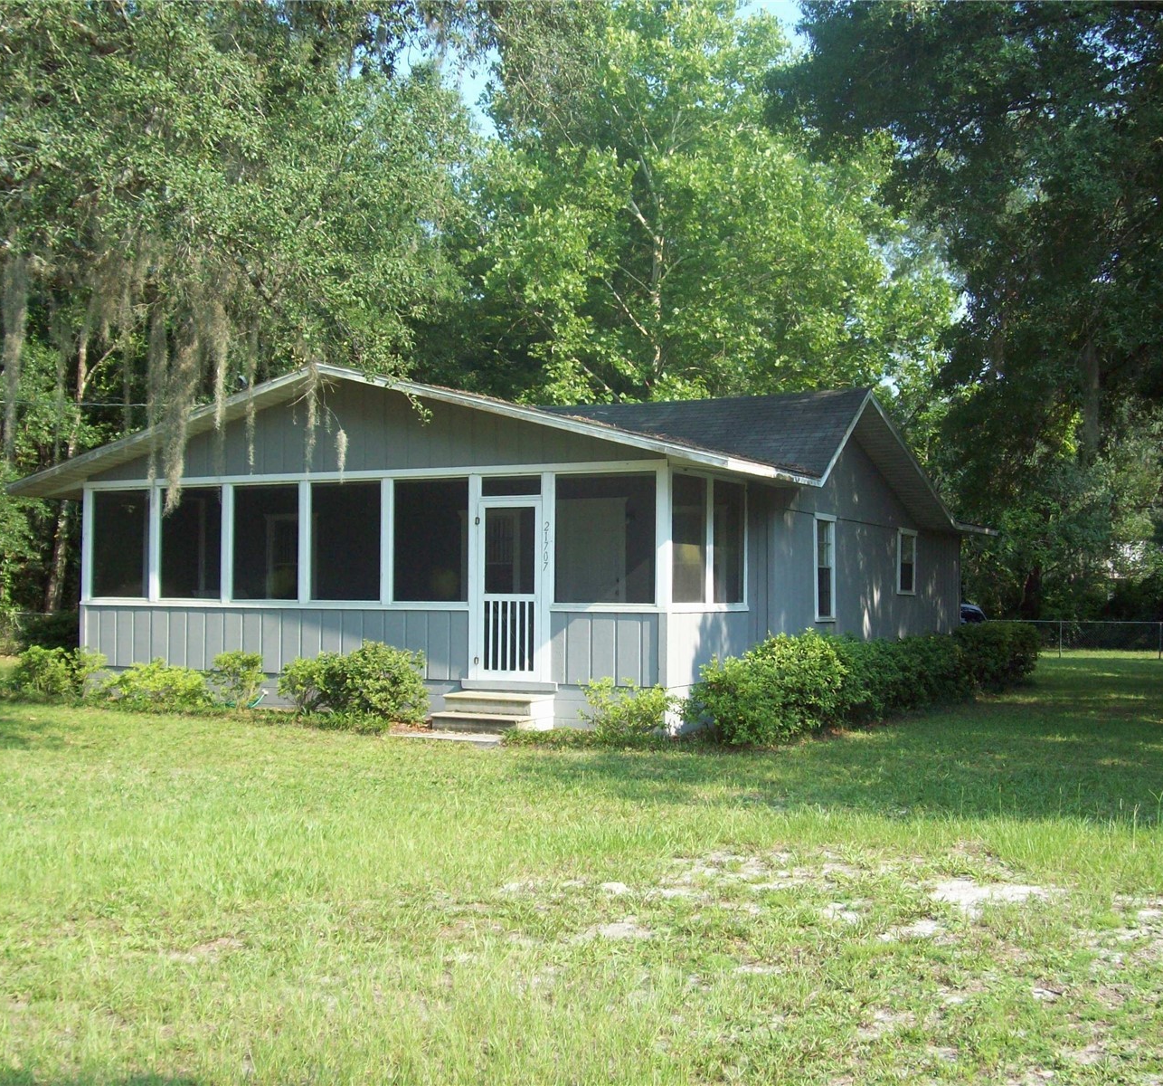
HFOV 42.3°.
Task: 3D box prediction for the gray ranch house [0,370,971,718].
[{"bbox_3d":[-0.269,0.189,22.791,10.394,4.154,11.885,-1,-2,28],"label":"gray ranch house"}]

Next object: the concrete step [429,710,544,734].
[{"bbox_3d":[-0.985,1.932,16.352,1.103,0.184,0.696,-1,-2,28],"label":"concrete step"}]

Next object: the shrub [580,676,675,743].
[{"bbox_3d":[0.461,1.722,15.615,0.954,0.596,0.725,-1,-2,28],"label":"shrub"}]

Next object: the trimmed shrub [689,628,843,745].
[{"bbox_3d":[1.906,1.462,15.990,1.192,1.133,2.186,-1,-2,28],"label":"trimmed shrub"}]

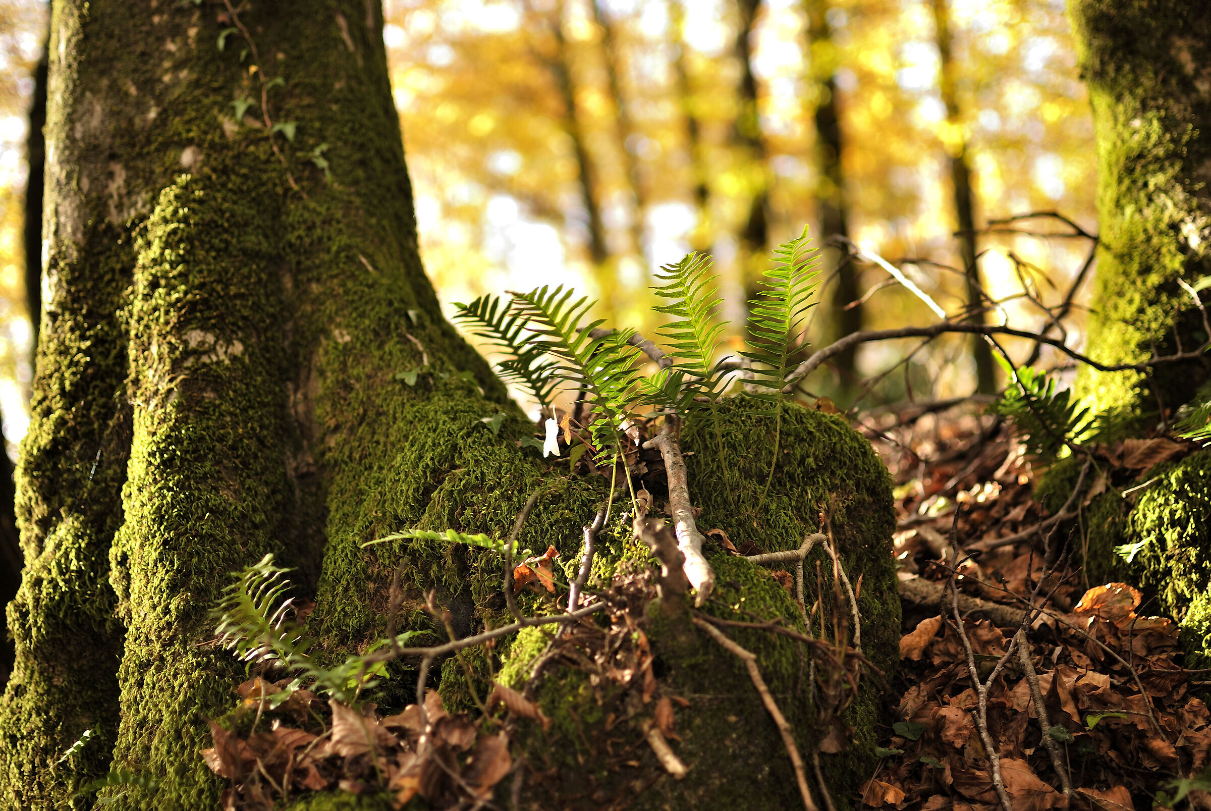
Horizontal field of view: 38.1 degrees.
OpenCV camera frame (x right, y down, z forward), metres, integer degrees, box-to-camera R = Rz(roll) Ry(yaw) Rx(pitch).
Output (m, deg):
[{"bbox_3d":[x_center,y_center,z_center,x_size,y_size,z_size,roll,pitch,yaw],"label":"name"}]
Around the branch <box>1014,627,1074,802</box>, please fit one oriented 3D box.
[{"bbox_3d":[0.437,0.302,1.750,0.025,0.022,0.252,0,29,2],"label":"branch"}]

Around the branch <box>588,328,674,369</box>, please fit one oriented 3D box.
[{"bbox_3d":[0.027,-0.062,1.870,0.105,0.028,0.024,26,13,12],"label":"branch"}]

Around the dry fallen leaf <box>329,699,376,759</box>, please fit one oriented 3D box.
[{"bbox_3d":[-0.219,0.281,1.520,0.042,0.053,0.020,-16,-24,-8],"label":"dry fallen leaf"}]

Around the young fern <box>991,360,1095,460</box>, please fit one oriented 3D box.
[{"bbox_3d":[0.504,0.005,2.020,0.112,0.115,0.100,2,7,17],"label":"young fern"}]

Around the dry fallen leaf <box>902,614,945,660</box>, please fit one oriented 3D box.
[{"bbox_3d":[0.338,0.247,1.870,0.040,0.020,0.064,28,56,25],"label":"dry fallen leaf"}]

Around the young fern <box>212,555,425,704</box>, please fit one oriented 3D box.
[{"bbox_3d":[-0.257,0.200,1.570,0.180,0.125,0.120,-1,7,-6],"label":"young fern"}]

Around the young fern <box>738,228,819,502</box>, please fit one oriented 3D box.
[{"bbox_3d":[0.169,-0.040,1.700,0.077,0.268,0.065,0,7,0],"label":"young fern"}]

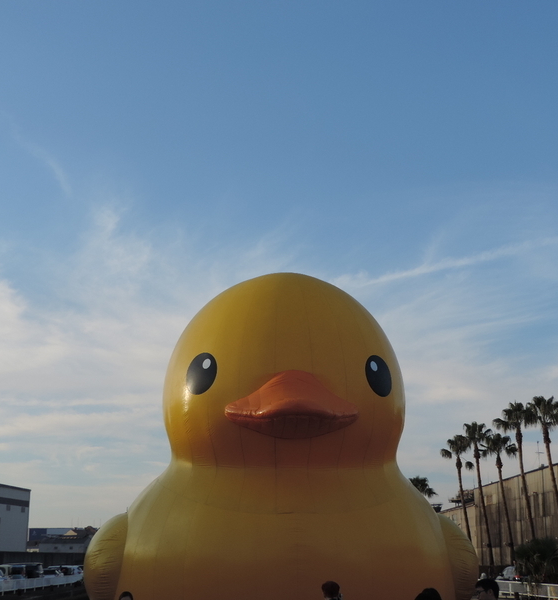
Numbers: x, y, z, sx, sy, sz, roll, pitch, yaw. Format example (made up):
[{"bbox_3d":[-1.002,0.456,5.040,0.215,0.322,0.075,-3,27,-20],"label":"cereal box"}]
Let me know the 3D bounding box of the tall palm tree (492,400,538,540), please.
[{"bbox_3d":[15.239,12.311,57.998,2.800,11.700,2.800,1,-16,-3],"label":"tall palm tree"}]

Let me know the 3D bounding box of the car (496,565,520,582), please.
[{"bbox_3d":[14.256,16.451,54.176,1.700,1.550,4.300,1,-16,-3],"label":"car"}]

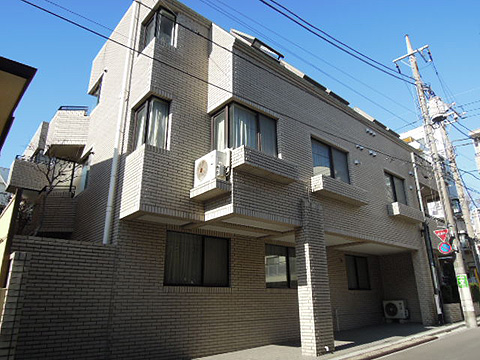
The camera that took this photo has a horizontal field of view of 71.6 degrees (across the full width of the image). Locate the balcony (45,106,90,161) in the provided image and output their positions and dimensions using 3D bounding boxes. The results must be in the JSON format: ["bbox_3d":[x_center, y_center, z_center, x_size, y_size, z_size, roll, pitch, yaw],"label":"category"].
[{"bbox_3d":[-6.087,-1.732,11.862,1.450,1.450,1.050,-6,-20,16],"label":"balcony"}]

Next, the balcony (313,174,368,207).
[{"bbox_3d":[2.876,0.322,9.423,2.215,0.391,0.360,16,-25,-38],"label":"balcony"}]

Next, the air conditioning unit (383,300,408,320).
[{"bbox_3d":[5.288,4.383,11.205,0.295,0.605,0.738,15,-25,-37],"label":"air conditioning unit"}]

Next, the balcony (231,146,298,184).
[{"bbox_3d":[0.628,-0.299,7.602,1.725,0.391,0.381,16,-25,-38],"label":"balcony"}]

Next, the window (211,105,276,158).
[{"bbox_3d":[0.127,-1.031,8.381,1.432,1.210,0.900,15,-25,-37],"label":"window"}]

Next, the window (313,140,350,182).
[{"bbox_3d":[2.739,-0.490,9.910,1.764,1.159,0.118,15,-25,-37],"label":"window"}]

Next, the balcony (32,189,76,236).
[{"bbox_3d":[-5.614,1.110,10.709,1.185,1.380,1.030,-1,-20,0],"label":"balcony"}]

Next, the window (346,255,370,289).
[{"bbox_3d":[4.566,3.609,12.909,1.500,1.264,0.093,16,-25,-38],"label":"window"}]

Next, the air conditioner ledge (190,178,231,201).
[{"bbox_3d":[-0.633,0.249,7.214,0.410,0.181,0.982,15,-25,-37],"label":"air conditioner ledge"}]

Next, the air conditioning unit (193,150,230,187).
[{"bbox_3d":[-0.628,-0.183,7.306,0.303,0.672,0.856,15,-25,-37],"label":"air conditioning unit"}]

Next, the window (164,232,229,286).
[{"bbox_3d":[-1.037,2.037,8.417,1.917,1.264,0.093,16,-25,-38],"label":"window"}]

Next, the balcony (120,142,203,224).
[{"bbox_3d":[-1.702,0.216,7.589,1.550,1.442,1.009,16,-25,-38],"label":"balcony"}]

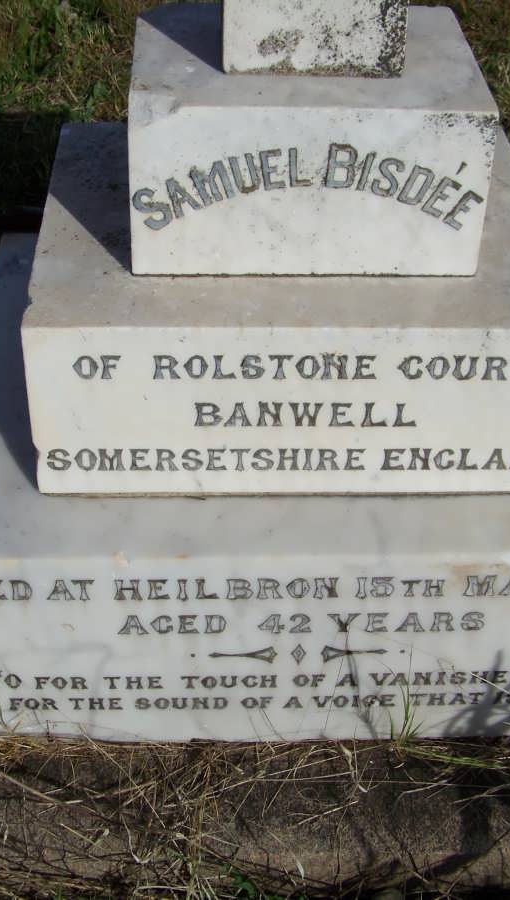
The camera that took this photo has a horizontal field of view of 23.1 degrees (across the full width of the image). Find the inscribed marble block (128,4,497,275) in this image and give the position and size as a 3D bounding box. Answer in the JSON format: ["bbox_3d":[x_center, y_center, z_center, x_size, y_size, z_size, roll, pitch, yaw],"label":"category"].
[{"bbox_3d":[0.047,-0.329,1.304,0.342,0.177,0.265,0,40,-3],"label":"inscribed marble block"}]

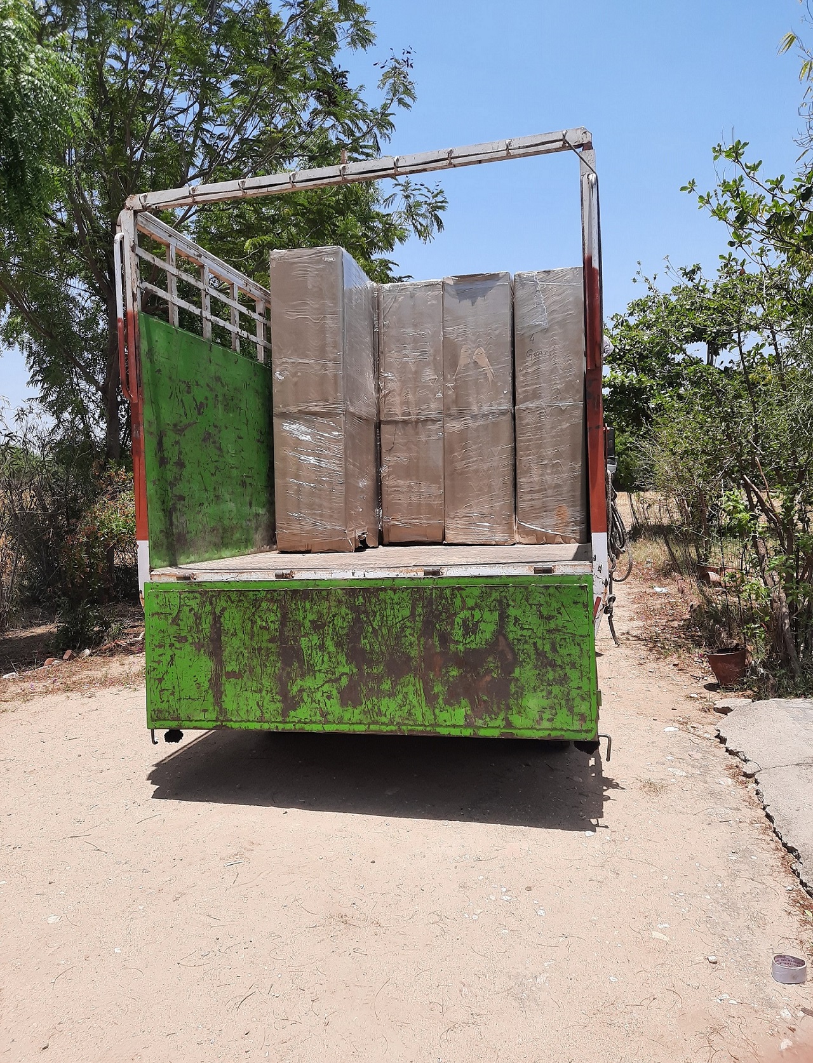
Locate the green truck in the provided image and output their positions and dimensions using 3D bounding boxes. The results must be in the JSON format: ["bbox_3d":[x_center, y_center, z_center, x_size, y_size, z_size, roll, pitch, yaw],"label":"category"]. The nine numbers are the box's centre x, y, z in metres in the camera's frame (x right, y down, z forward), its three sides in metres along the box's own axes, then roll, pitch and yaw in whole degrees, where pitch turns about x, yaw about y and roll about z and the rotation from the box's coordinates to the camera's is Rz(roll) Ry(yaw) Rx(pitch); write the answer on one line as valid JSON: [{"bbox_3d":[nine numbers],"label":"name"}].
[{"bbox_3d":[0.380,-0.260,5.665,2.140,2.667,5.100,-2,2,14],"label":"green truck"}]

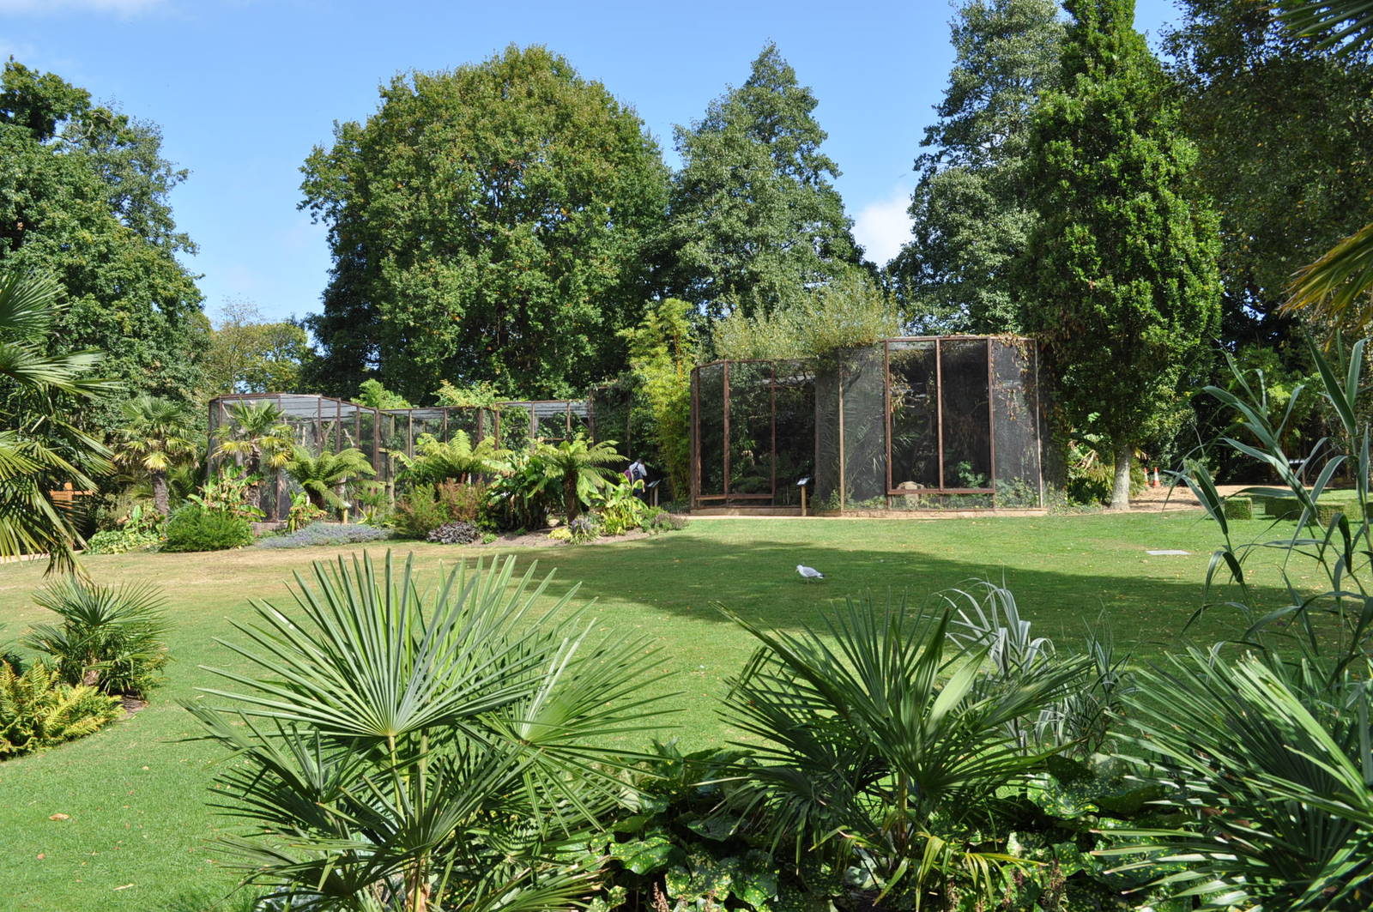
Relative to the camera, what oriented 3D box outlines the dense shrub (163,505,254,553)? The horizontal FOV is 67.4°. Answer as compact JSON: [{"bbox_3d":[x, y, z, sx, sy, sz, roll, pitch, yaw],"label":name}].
[{"bbox_3d":[-11.596,1.727,24.900,2.050,1.130,1.700,0,-3,0],"label":"dense shrub"}]

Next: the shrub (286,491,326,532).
[{"bbox_3d":[-8.812,1.303,23.800,0.970,0.950,0.900,0,-3,0],"label":"shrub"}]

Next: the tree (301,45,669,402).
[{"bbox_3d":[-8.702,-7.774,44.500,15.900,20.000,15.000,0,-3,0],"label":"tree"}]

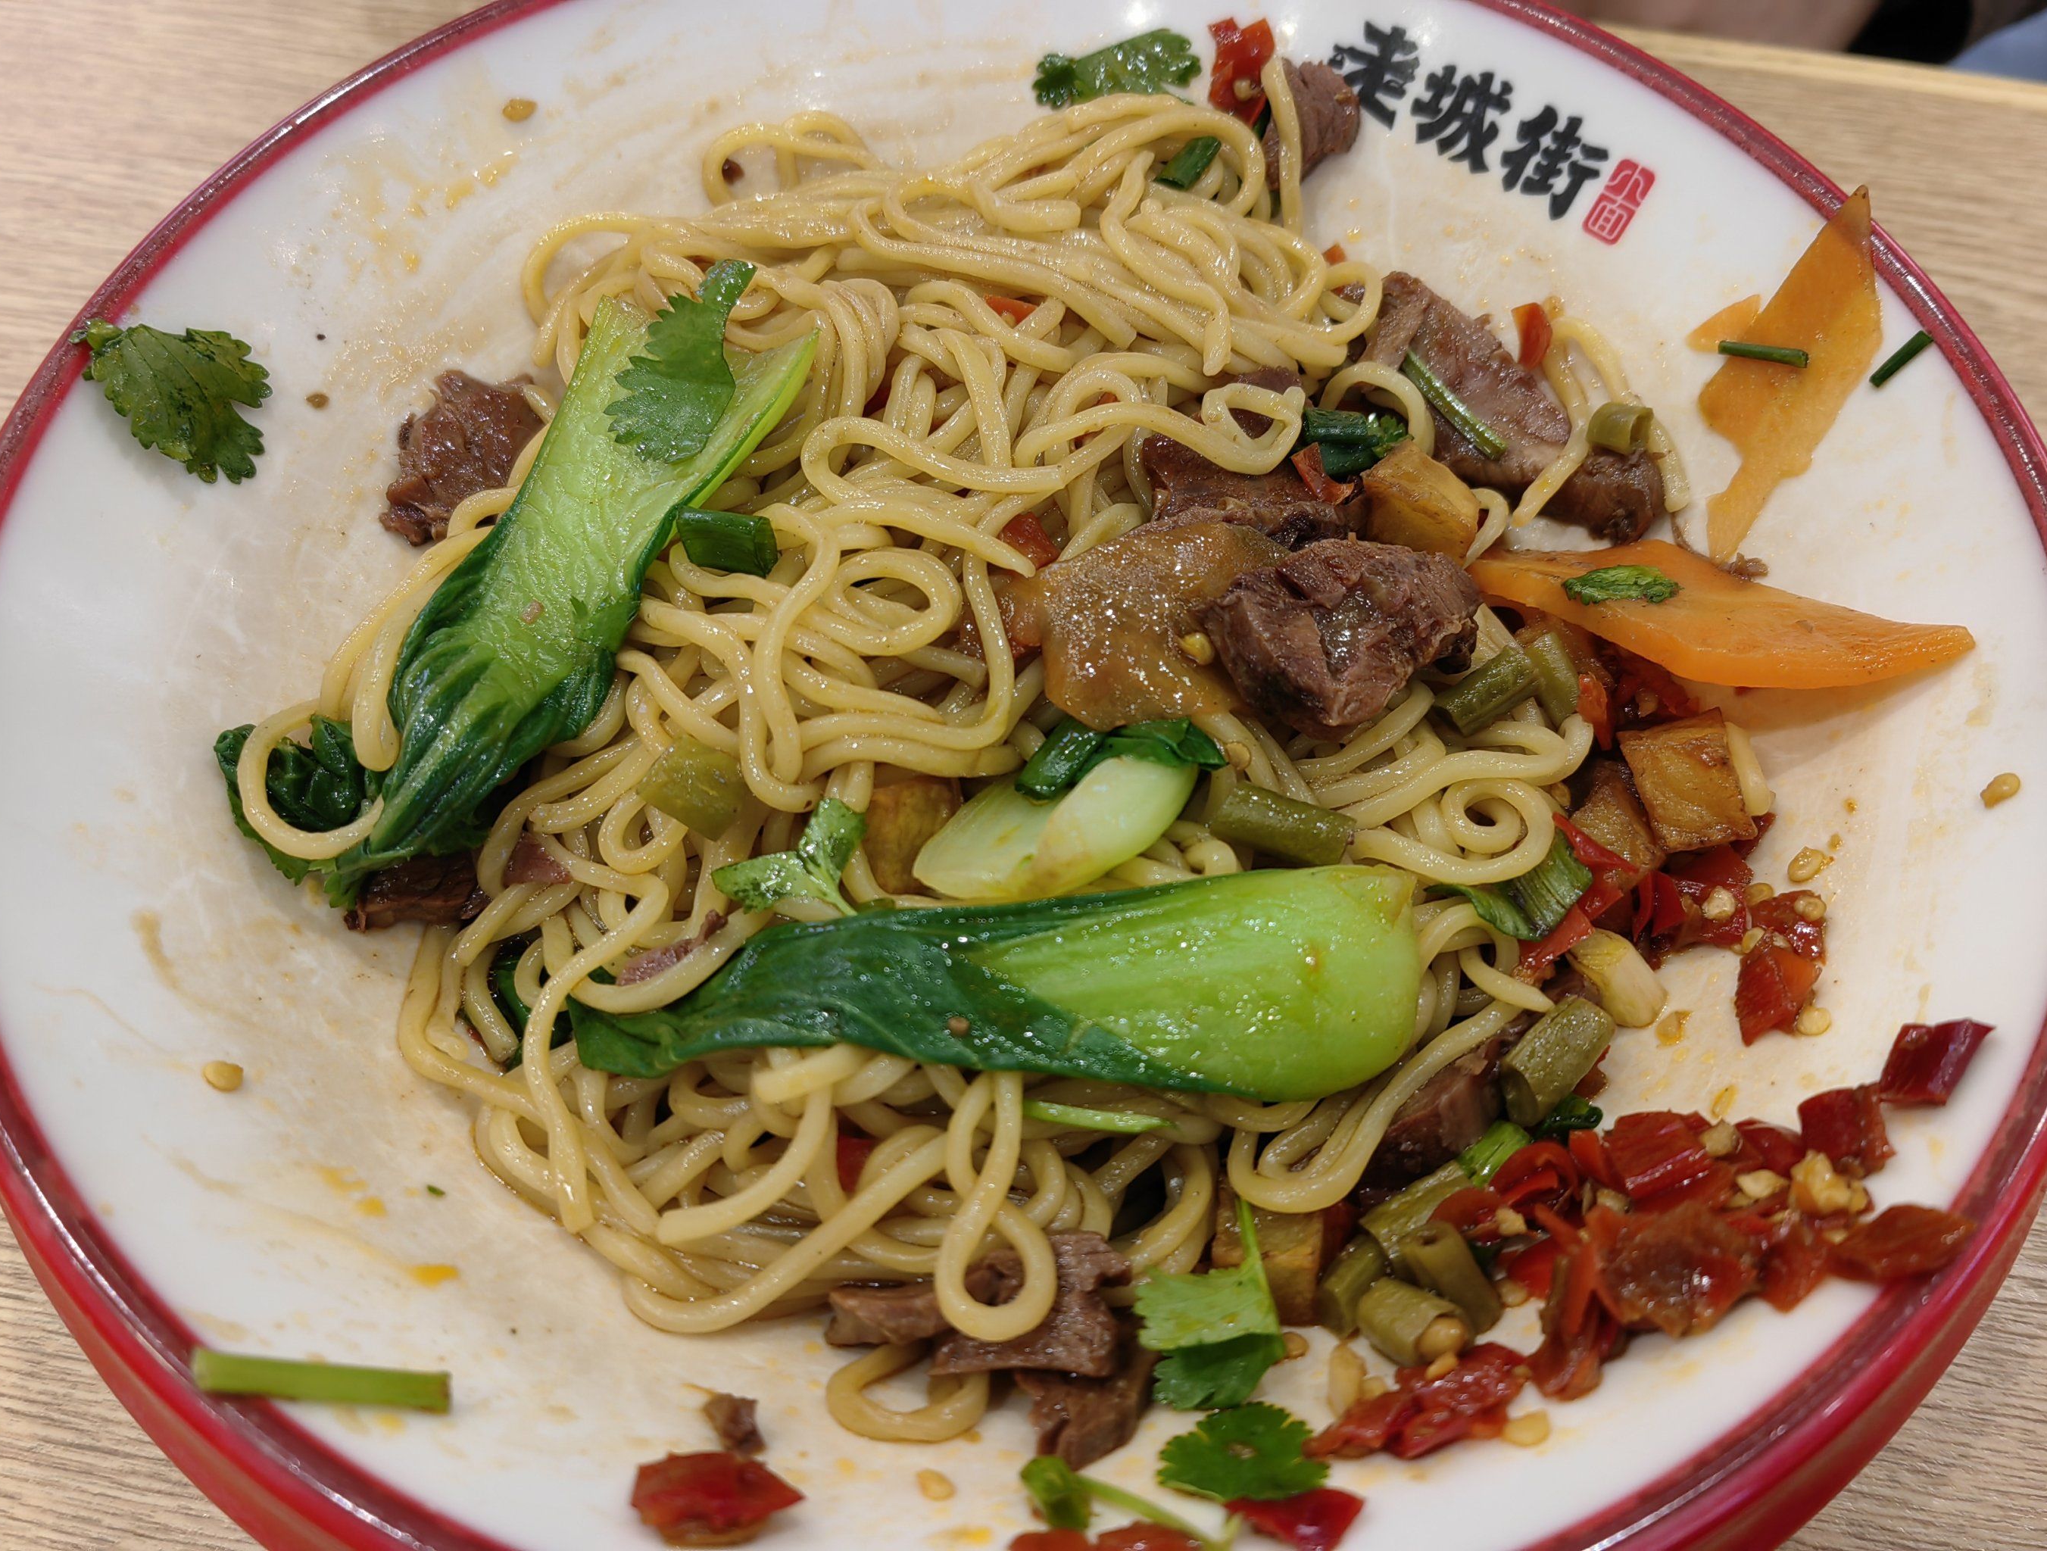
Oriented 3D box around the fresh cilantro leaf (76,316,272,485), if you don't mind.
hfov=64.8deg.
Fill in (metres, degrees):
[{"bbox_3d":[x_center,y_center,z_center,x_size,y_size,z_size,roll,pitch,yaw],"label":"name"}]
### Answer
[{"bbox_3d":[-0.107,-0.048,0.204,0.018,0.006,0.023,-36,90,-39],"label":"fresh cilantro leaf"}]

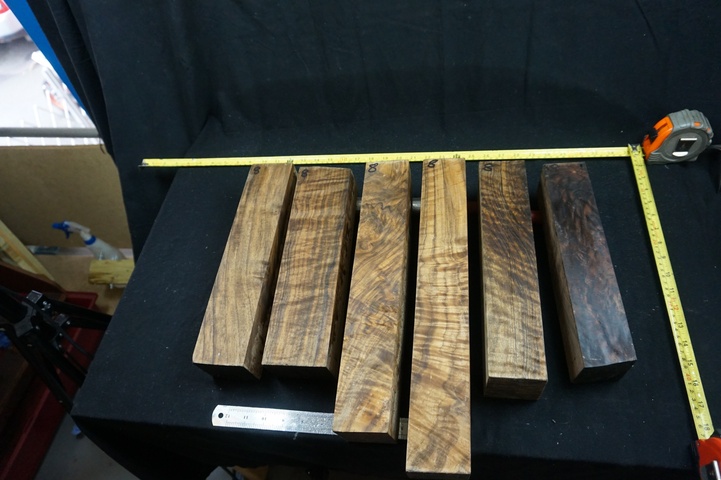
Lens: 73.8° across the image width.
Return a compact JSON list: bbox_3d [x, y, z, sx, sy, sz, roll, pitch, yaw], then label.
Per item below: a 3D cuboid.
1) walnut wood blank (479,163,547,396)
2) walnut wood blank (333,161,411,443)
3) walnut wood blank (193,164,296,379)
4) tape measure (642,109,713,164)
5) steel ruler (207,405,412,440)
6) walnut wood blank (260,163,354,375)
[{"bbox_3d":[0.199,0.040,0.652,0.063,0.074,0.324,0,57,11],"label":"walnut wood blank"},{"bbox_3d":[0.028,0.065,0.662,0.062,0.069,0.392,-1,58,13],"label":"walnut wood blank"},{"bbox_3d":[-0.158,0.035,0.723,0.070,0.062,0.331,0,58,11],"label":"walnut wood blank"},{"bbox_3d":[0.501,-0.159,0.751,0.081,0.076,0.040,0,55,10],"label":"tape measure"},{"bbox_3d":[-0.038,0.236,0.606,0.318,0.001,0.026,0,55,10],"label":"steel ruler"},{"bbox_3d":[-0.062,0.039,0.697,0.081,0.068,0.312,0,59,10],"label":"walnut wood blank"}]

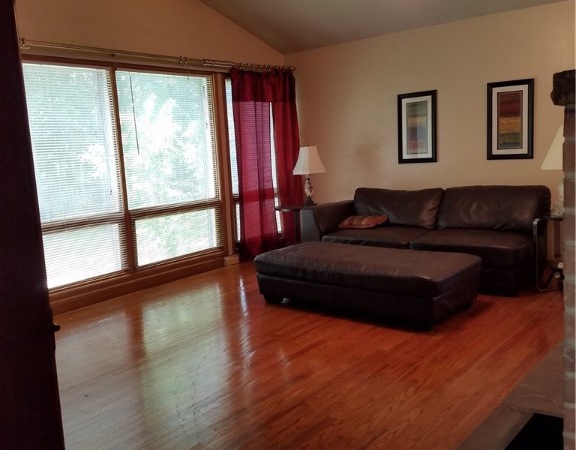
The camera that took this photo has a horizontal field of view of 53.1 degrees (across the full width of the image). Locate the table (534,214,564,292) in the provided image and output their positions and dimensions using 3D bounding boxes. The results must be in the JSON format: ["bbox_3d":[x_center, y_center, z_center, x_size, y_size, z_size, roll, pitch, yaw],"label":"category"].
[{"bbox_3d":[2.438,0.205,4.823,0.520,0.620,0.600,3,10,38],"label":"table"}]

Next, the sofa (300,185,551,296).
[{"bbox_3d":[1.281,0.073,5.601,2.110,0.800,1.080,3,10,38],"label":"sofa"}]

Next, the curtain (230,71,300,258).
[{"bbox_3d":[-0.252,-0.737,6.896,0.140,2.200,1.020,3,10,38],"label":"curtain"}]

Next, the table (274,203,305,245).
[{"bbox_3d":[0.173,0.094,6.599,0.520,0.610,0.520,3,10,38],"label":"table"}]

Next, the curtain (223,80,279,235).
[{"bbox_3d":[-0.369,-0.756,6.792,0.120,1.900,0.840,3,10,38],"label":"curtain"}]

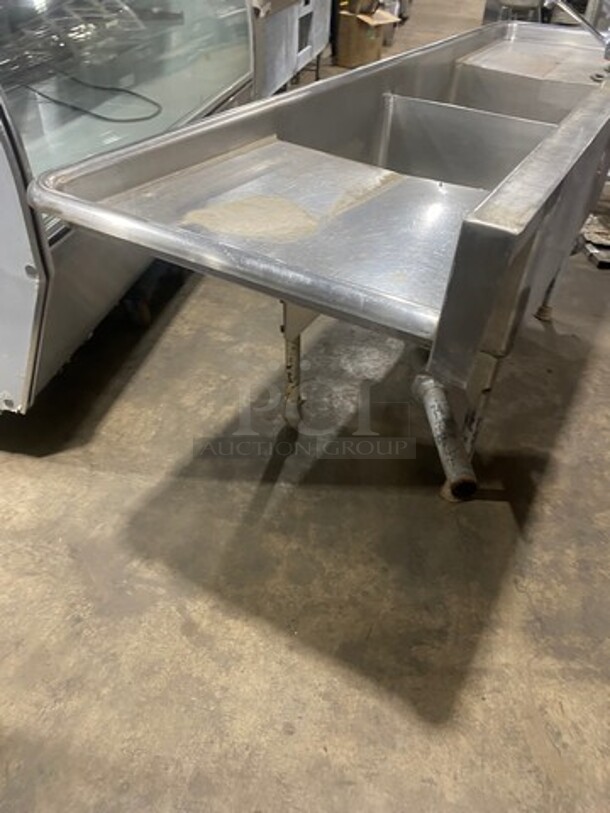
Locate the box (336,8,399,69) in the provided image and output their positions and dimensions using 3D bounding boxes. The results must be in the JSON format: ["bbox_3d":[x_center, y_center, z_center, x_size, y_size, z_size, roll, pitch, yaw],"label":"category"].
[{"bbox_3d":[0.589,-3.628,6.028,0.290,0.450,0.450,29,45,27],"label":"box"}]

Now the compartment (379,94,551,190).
[{"bbox_3d":[0.324,-0.502,1.510,0.594,0.361,0.558,23,43,21],"label":"compartment"}]

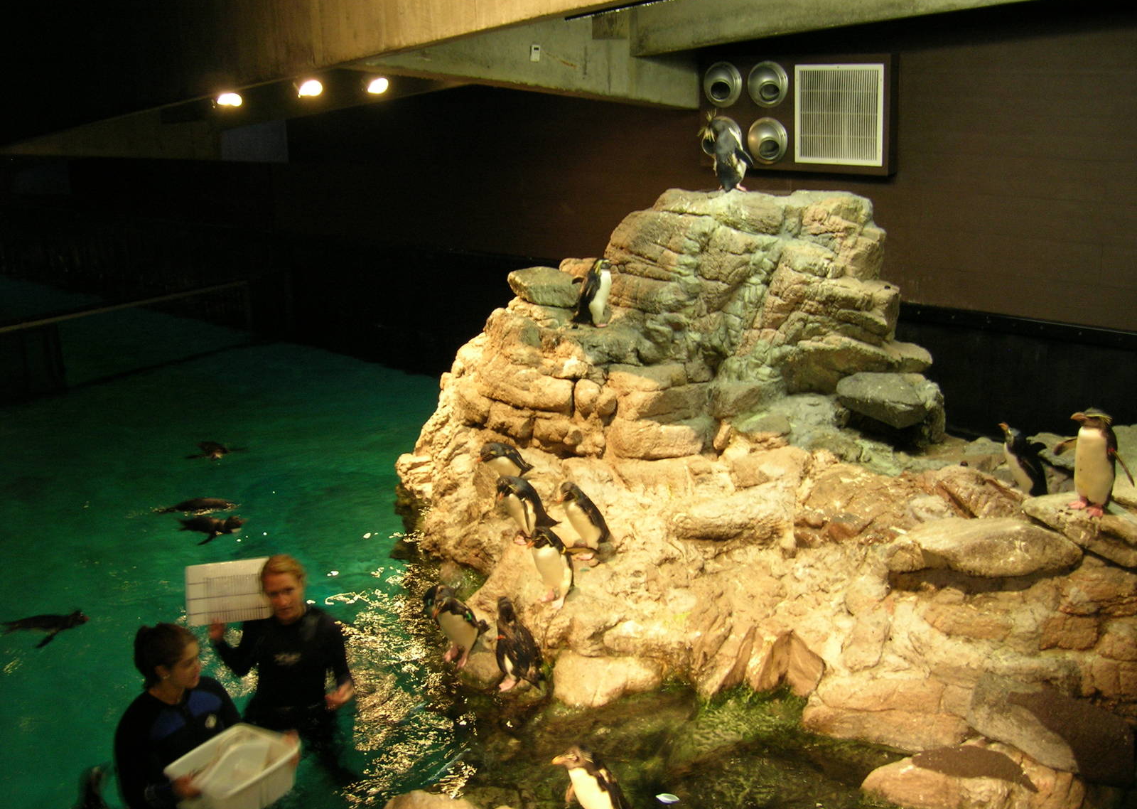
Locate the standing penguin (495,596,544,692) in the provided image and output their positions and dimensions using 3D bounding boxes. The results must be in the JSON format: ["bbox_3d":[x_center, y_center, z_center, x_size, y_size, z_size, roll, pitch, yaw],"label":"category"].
[{"bbox_3d":[-0.210,1.019,4.753,0.240,0.410,0.200,1,17,8],"label":"standing penguin"}]

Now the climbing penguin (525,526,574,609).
[{"bbox_3d":[-0.076,0.719,4.924,0.200,0.390,0.230,9,20,32],"label":"climbing penguin"}]

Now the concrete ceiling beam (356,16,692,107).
[{"bbox_3d":[-0.203,-1.978,6.442,0.300,0.660,2.800,13,22,41],"label":"concrete ceiling beam"}]

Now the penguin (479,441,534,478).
[{"bbox_3d":[-0.310,0.288,5.522,0.310,0.290,0.190,-12,20,-30],"label":"penguin"}]

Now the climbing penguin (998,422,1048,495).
[{"bbox_3d":[2.154,0.275,5.283,0.250,0.440,0.210,-12,20,-29],"label":"climbing penguin"}]

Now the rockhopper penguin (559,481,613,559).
[{"bbox_3d":[0.081,0.541,5.227,0.250,0.380,0.190,-16,22,-39],"label":"rockhopper penguin"}]

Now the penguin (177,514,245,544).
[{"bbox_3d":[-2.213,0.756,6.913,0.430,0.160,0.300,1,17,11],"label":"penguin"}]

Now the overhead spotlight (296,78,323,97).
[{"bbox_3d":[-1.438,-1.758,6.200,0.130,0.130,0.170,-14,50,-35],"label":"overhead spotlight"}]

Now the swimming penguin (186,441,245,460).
[{"bbox_3d":[-2.582,0.358,8.196,0.430,0.130,0.440,-11,18,-26],"label":"swimming penguin"}]

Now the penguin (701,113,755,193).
[{"bbox_3d":[0.892,-1.404,6.250,0.280,0.430,0.250,3,17,18],"label":"penguin"}]

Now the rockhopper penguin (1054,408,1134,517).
[{"bbox_3d":[2.282,0.249,4.850,0.310,0.465,0.210,12,22,41],"label":"rockhopper penguin"}]

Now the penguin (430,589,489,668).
[{"bbox_3d":[-0.473,0.978,4.850,0.230,0.370,0.260,10,21,36],"label":"penguin"}]

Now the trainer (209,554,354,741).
[{"bbox_3d":[-1.154,1.365,4.741,0.570,1.650,0.400,-4,17,-5],"label":"trainer"}]

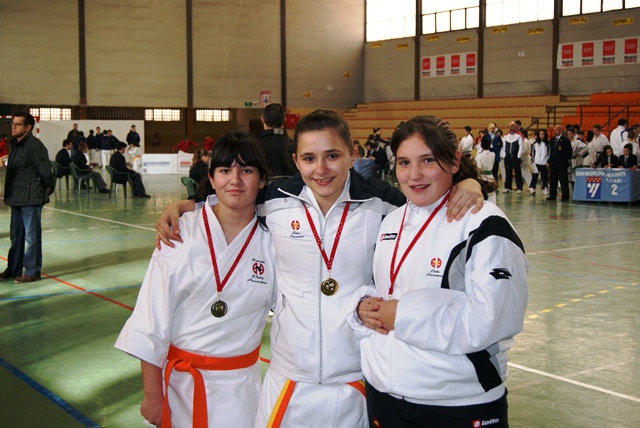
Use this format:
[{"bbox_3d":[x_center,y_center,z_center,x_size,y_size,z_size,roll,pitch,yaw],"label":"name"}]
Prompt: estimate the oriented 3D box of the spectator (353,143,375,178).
[{"bbox_3d":[1.328,-1.532,27.300,0.500,1.250,0.600,2,6,24],"label":"spectator"}]

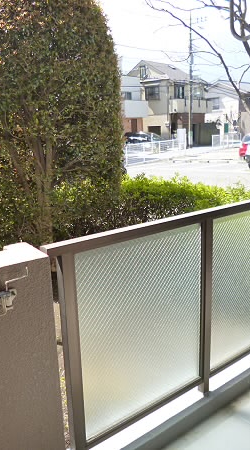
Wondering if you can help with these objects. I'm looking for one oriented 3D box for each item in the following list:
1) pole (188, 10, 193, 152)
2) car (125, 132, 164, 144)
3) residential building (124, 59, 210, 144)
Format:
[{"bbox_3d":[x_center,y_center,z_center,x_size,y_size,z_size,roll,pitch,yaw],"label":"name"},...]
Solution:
[{"bbox_3d":[5.551,-12.007,35.070,0.350,10.930,0.350,-12,17,-37],"label":"pole"},{"bbox_3d":[1.893,-6.629,33.373,4.400,1.500,1.720,11,18,42],"label":"car"},{"bbox_3d":[4.332,-12.712,43.640,6.400,8.400,7.800,-12,17,-37],"label":"residential building"}]

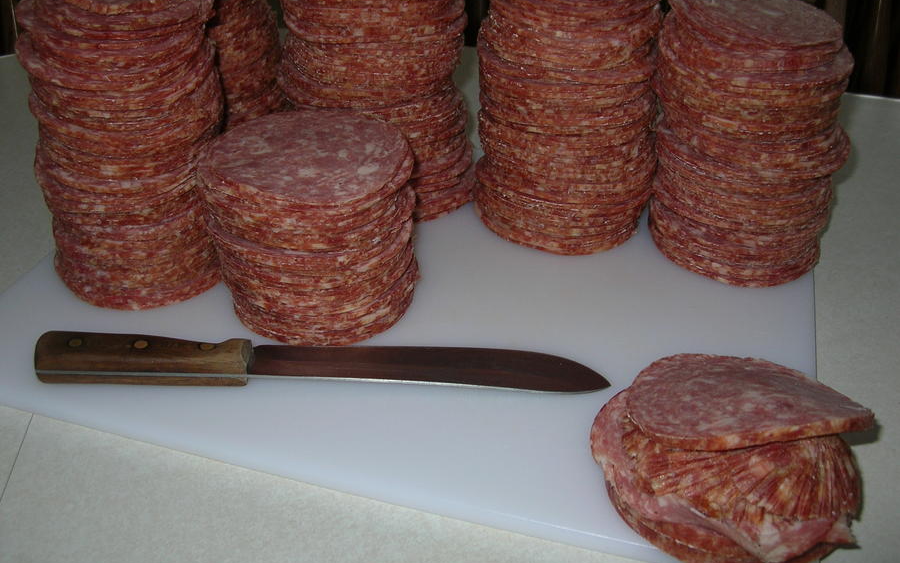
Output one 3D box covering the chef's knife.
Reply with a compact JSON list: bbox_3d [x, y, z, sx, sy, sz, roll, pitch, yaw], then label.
[{"bbox_3d":[-0.073,0.046,0.536,0.326,0.020,0.037,2,34,2],"label":"chef's knife"}]

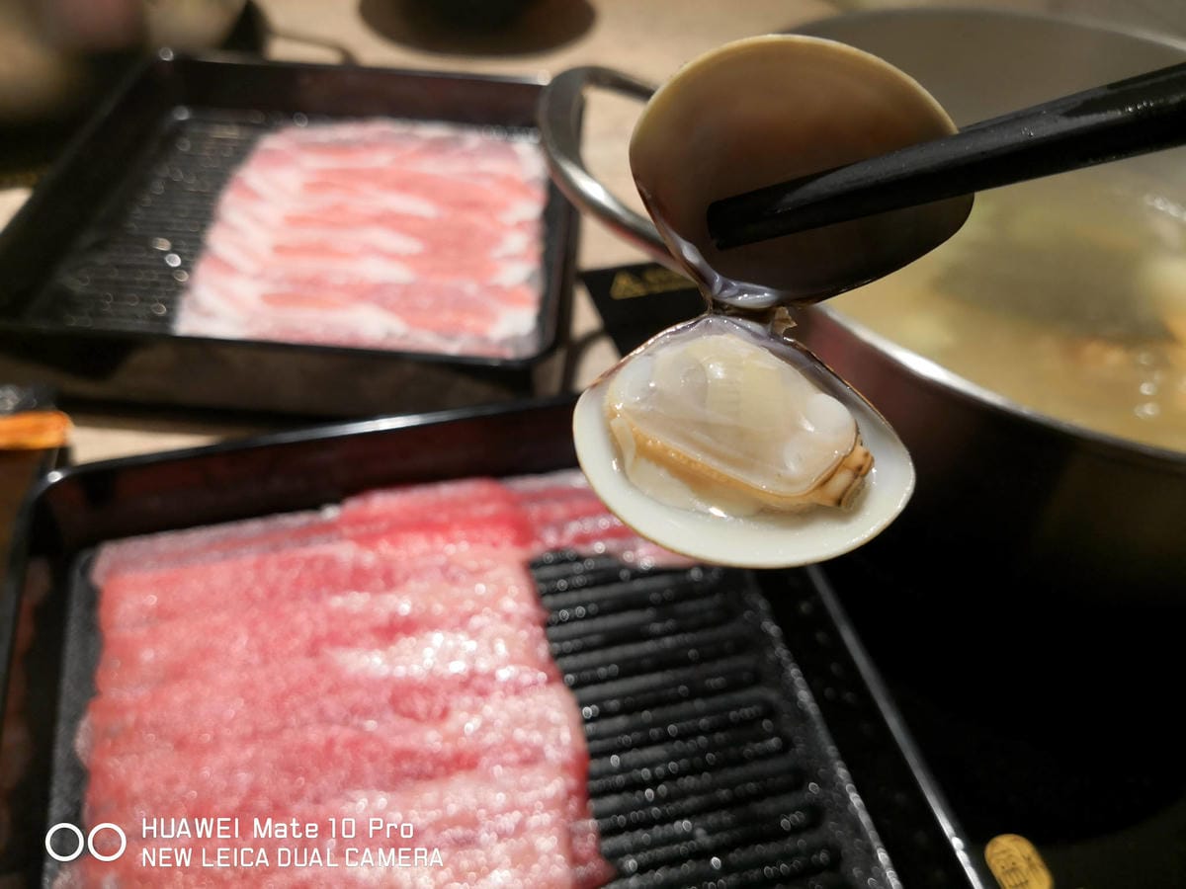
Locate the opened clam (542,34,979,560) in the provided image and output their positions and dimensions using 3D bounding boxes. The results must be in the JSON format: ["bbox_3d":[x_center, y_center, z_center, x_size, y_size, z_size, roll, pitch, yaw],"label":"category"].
[{"bbox_3d":[0.024,-0.019,0.128,0.047,0.067,0.026,11,3,5],"label":"opened clam"}]

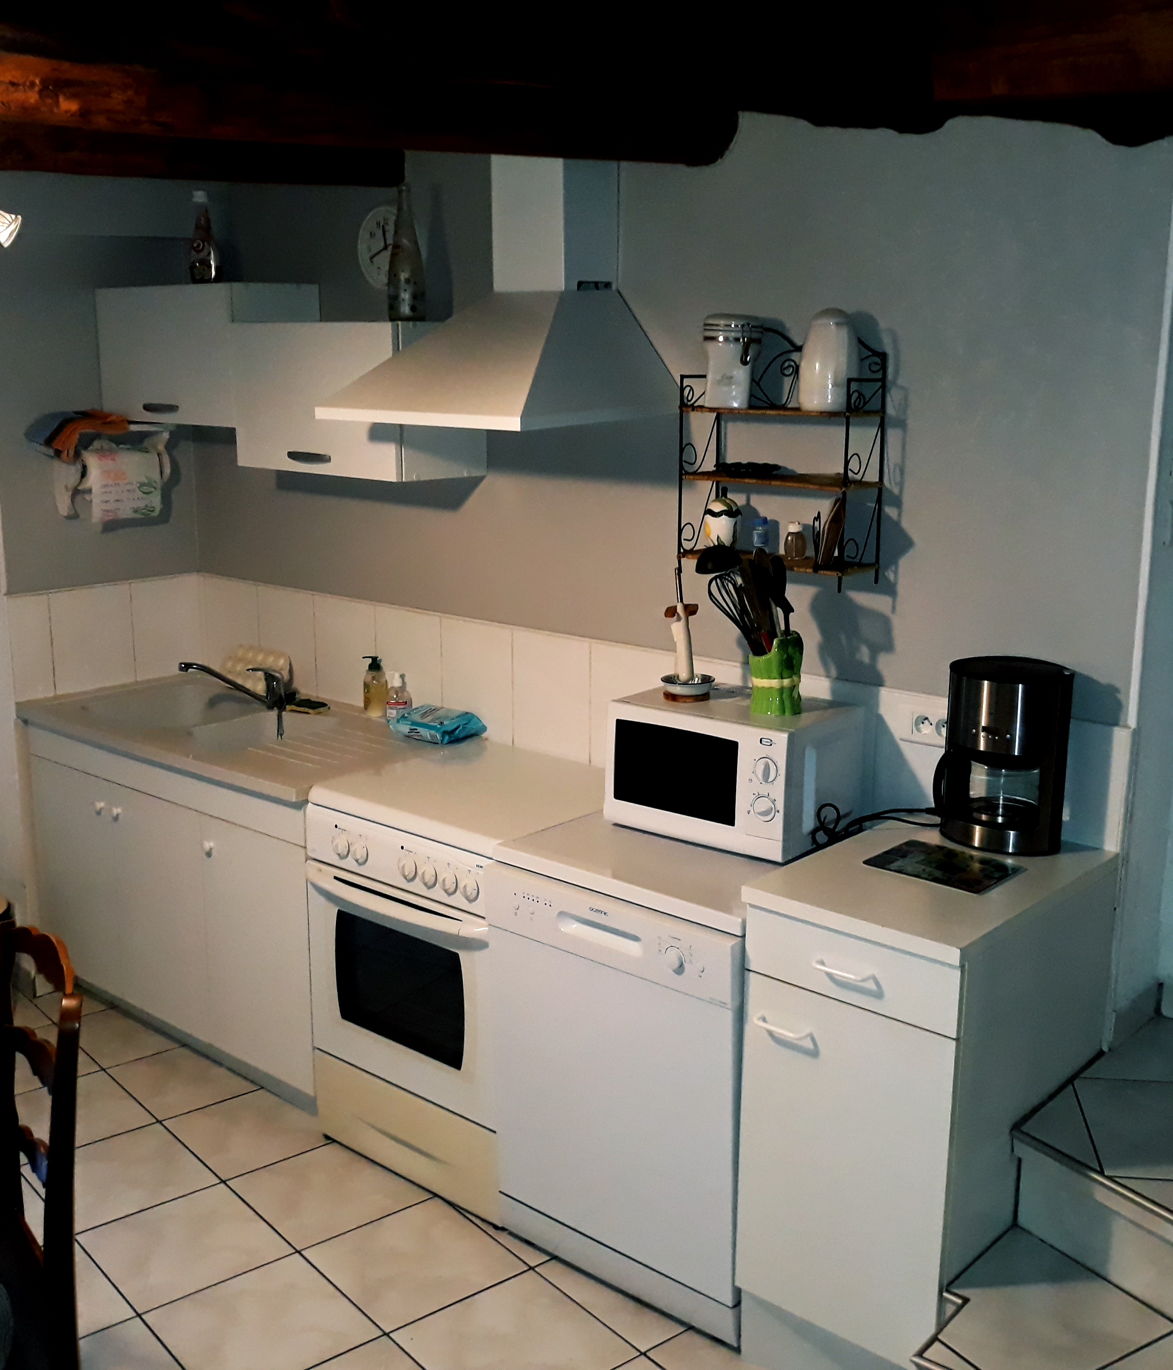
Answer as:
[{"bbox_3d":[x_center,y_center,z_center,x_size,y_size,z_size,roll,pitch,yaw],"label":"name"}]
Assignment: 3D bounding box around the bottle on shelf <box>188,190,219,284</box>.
[{"bbox_3d":[-1.009,-1.184,3.768,0.076,0.234,0.076,11,16,40],"label":"bottle on shelf"}]

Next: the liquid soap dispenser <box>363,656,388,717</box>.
[{"bbox_3d":[-0.570,0.001,3.836,0.065,0.157,0.060,0,12,0],"label":"liquid soap dispenser"}]

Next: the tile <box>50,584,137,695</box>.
[{"bbox_3d":[-1.414,-0.134,4.088,0.010,0.291,0.253,11,16,40],"label":"tile"}]

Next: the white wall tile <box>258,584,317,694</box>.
[{"bbox_3d":[-0.864,-0.125,4.131,0.257,0.285,0.010,11,16,40],"label":"white wall tile"}]

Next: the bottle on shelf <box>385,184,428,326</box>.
[{"bbox_3d":[-0.406,-0.975,3.224,0.086,0.301,0.086,1,12,0],"label":"bottle on shelf"}]

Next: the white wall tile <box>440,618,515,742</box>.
[{"bbox_3d":[-0.275,-0.013,3.585,0.253,0.291,0.010,11,16,40],"label":"white wall tile"}]

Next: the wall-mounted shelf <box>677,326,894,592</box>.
[{"bbox_3d":[0.390,-0.453,2.884,0.400,0.525,0.142,11,15,39],"label":"wall-mounted shelf"}]

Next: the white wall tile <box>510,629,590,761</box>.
[{"bbox_3d":[-0.083,0.028,3.477,0.253,0.285,0.010,11,16,40],"label":"white wall tile"}]

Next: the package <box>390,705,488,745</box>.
[{"bbox_3d":[-0.383,0.107,3.654,0.216,0.049,0.130,11,15,39],"label":"package"}]

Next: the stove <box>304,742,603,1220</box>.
[{"bbox_3d":[-0.208,0.635,3.224,0.574,0.846,0.622,11,16,40],"label":"stove"}]

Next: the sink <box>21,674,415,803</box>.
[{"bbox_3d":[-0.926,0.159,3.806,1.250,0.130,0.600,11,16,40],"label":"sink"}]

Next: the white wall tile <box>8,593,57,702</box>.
[{"bbox_3d":[-1.547,-0.107,3.972,0.010,0.298,0.126,11,15,39],"label":"white wall tile"}]

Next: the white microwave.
[{"bbox_3d":[0.309,0.160,2.936,0.432,0.255,0.310,10,15,37],"label":"white microwave"}]

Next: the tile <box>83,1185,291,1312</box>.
[{"bbox_3d":[-0.822,1.151,2.922,0.333,0.010,0.333,-9,15,-39],"label":"tile"}]

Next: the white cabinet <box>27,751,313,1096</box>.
[{"bbox_3d":[-0.913,0.547,3.891,1.215,0.655,0.575,11,16,40],"label":"white cabinet"}]

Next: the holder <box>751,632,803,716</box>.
[{"bbox_3d":[0.384,-0.029,2.848,0.105,0.158,0.105,0,12,0],"label":"holder"}]

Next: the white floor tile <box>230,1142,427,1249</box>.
[{"bbox_3d":[-0.565,1.112,3.135,0.333,0.010,0.333,-9,15,-39],"label":"white floor tile"}]

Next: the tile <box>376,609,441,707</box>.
[{"bbox_3d":[-0.470,-0.054,3.800,0.255,0.285,0.010,11,16,40],"label":"tile"}]

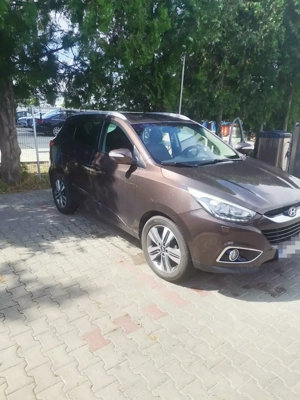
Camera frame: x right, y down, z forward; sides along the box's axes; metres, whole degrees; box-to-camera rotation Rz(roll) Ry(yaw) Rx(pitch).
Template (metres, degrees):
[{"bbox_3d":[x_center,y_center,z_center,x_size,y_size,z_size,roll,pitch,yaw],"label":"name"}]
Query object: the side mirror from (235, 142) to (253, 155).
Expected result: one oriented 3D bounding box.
[{"bbox_3d":[1.312,-0.720,4.200,0.250,0.165,0.130,-11,19,-35],"label":"side mirror"}]

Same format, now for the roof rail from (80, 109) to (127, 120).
[{"bbox_3d":[-0.746,-1.199,4.237,0.070,0.110,1.500,-11,19,-35],"label":"roof rail"}]

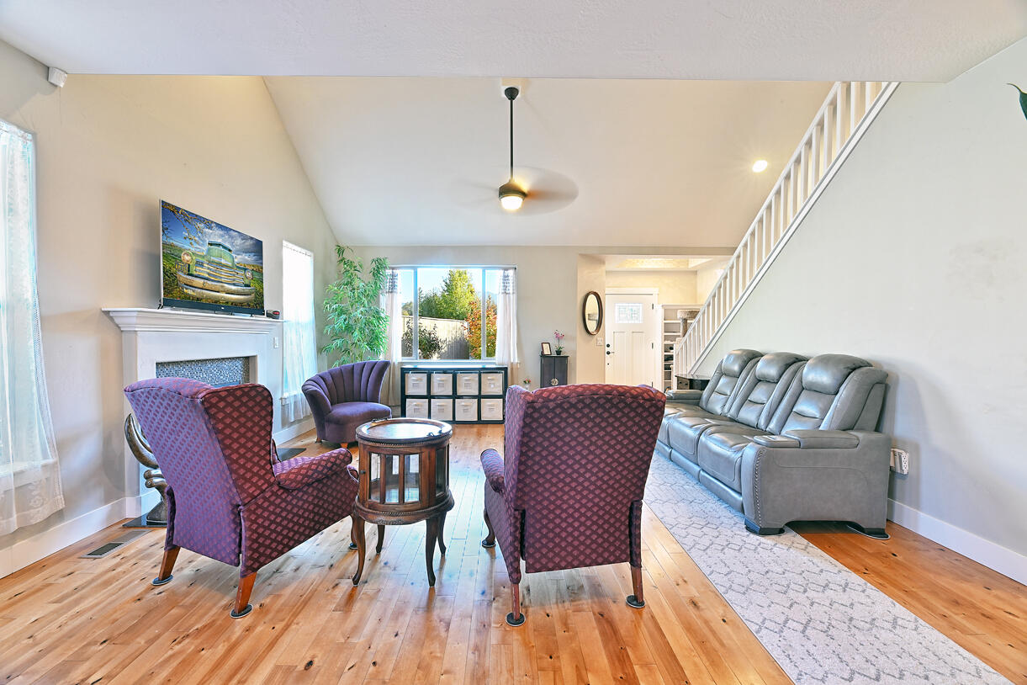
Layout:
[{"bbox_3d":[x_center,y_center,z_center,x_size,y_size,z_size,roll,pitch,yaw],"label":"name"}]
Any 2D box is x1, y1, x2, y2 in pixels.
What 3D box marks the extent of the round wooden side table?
[{"bbox_3d":[-0.573,0.818,2.094,0.504,0.751,0.504,0,1,0],"label":"round wooden side table"}]

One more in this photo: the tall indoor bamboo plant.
[{"bbox_3d":[-2.167,-0.067,5.431,0.897,2.449,0.827,0,1,0],"label":"tall indoor bamboo plant"}]

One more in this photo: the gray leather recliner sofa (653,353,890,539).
[{"bbox_3d":[1.956,0.628,3.520,1.008,1.099,2.167,0,1,0],"label":"gray leather recliner sofa"}]

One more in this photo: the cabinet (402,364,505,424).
[{"bbox_3d":[-0.815,0.748,5.704,1.470,0.770,0.390,0,1,-1],"label":"cabinet"}]

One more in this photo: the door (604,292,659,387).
[{"bbox_3d":[2.150,0.082,7.452,1.000,2.060,0.080,0,1,-1],"label":"door"}]

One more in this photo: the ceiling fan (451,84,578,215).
[{"bbox_3d":[-0.004,-2.007,4.127,1.310,1.280,1.310,0,1,-1],"label":"ceiling fan"}]

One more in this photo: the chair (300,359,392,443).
[{"bbox_3d":[-1.850,0.696,4.548,0.820,0.900,0.800,1,1,40],"label":"chair"}]

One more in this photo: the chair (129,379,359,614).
[{"bbox_3d":[-1.370,0.676,2.120,0.726,1.033,0.847,0,1,23],"label":"chair"}]

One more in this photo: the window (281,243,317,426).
[{"bbox_3d":[-2.591,-0.115,4.806,0.100,2.070,0.830,0,1,-1],"label":"window"}]

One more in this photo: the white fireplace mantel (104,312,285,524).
[{"bbox_3d":[-2.498,0.478,3.378,0.262,1.401,1.673,0,1,0],"label":"white fireplace mantel"}]

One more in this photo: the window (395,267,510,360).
[{"bbox_3d":[-0.945,-0.432,6.015,1.880,1.430,0.100,0,1,-1],"label":"window"}]

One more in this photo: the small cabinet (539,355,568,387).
[{"bbox_3d":[0.593,0.676,5.902,0.413,0.953,0.312,0,1,0],"label":"small cabinet"}]

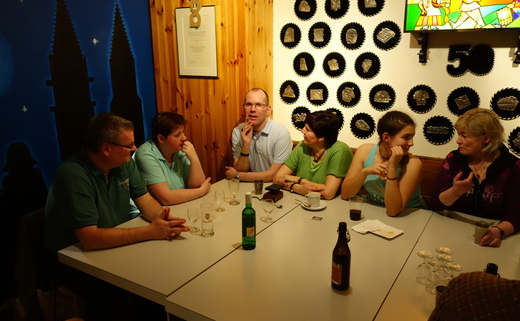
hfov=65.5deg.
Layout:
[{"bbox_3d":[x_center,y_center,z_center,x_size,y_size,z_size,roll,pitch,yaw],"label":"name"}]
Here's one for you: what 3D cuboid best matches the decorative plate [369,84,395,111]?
[{"bbox_3d":[0.844,-0.433,2.787,0.186,0.186,0.020,9,18,31],"label":"decorative plate"}]

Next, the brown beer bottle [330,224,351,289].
[{"bbox_3d":[0.314,0.362,1.541,0.069,0.260,0.069,0,15,0],"label":"brown beer bottle"}]

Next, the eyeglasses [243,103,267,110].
[{"bbox_3d":[-0.027,-0.363,2.697,0.140,0.040,0.135,5,16,19],"label":"eyeglasses"}]

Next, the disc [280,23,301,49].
[{"bbox_3d":[0.233,-0.931,3.034,0.183,0.183,0.016,9,18,31],"label":"disc"}]

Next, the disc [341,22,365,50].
[{"bbox_3d":[0.655,-0.878,2.853,0.187,0.187,0.020,9,18,31],"label":"disc"}]

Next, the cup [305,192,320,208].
[{"bbox_3d":[0.309,0.231,2.374,0.094,0.067,0.074,10,18,34],"label":"cup"}]

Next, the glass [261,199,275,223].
[{"bbox_3d":[0.046,0.272,2.171,0.063,0.113,0.063,0,15,0],"label":"glass"}]

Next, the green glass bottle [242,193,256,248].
[{"bbox_3d":[-0.052,0.282,1.888,0.066,0.272,0.066,-1,15,0],"label":"green glass bottle"}]

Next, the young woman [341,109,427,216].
[{"bbox_3d":[0.772,0.339,2.490,0.500,1.280,0.660,9,18,31],"label":"young woman"}]

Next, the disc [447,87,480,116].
[{"bbox_3d":[1.271,-0.362,2.527,0.186,0.186,0.020,9,18,31],"label":"disc"}]

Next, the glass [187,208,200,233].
[{"bbox_3d":[-0.345,0.308,2.106,0.064,0.123,0.064,0,15,0],"label":"glass"}]

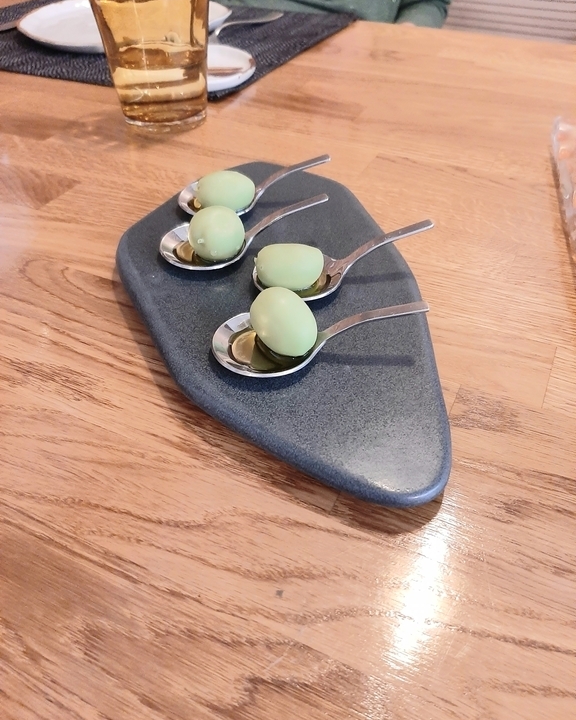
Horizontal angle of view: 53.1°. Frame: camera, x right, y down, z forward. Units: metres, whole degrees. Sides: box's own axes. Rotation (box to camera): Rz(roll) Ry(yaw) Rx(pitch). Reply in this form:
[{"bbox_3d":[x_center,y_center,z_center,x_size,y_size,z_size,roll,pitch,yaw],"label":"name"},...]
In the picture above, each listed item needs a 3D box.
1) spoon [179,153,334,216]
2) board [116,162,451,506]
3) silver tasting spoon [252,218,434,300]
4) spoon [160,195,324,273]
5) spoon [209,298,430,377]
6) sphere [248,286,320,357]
[{"bbox_3d":[-0.020,-0.101,0.335,0.089,0.024,0.046,-9,44,-9],"label":"spoon"},{"bbox_3d":[-0.009,-0.036,0.295,0.148,0.018,0.280,-12,44,-12],"label":"board"},{"bbox_3d":[0.027,-0.050,0.280,0.089,0.024,0.046,-9,44,-9],"label":"silver tasting spoon"},{"bbox_3d":[-0.022,-0.068,0.299,0.089,0.024,0.046,-10,44,-10],"label":"spoon"},{"bbox_3d":[0.013,-0.013,0.240,0.089,0.024,0.046,-1,43,0],"label":"spoon"},{"bbox_3d":[-0.002,-0.015,0.239,0.030,0.027,0.024,33,52,30],"label":"sphere"}]

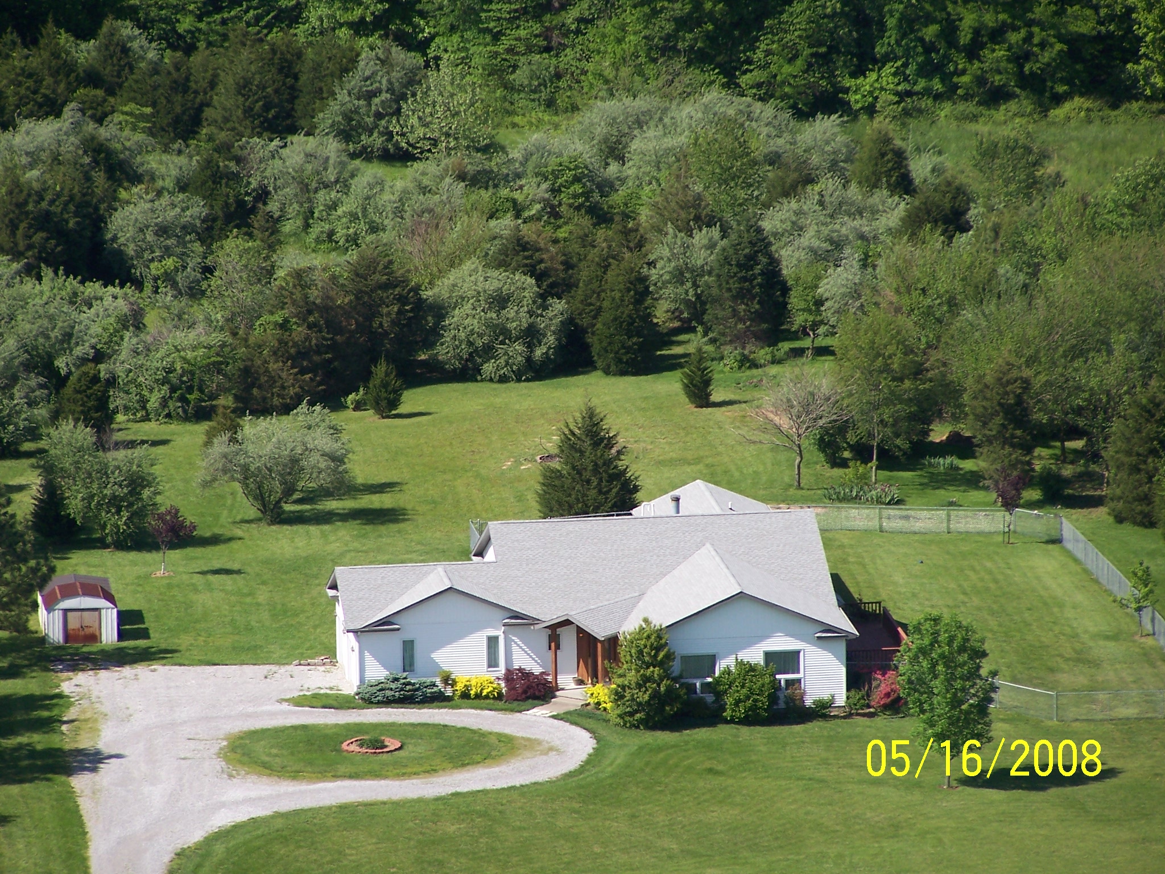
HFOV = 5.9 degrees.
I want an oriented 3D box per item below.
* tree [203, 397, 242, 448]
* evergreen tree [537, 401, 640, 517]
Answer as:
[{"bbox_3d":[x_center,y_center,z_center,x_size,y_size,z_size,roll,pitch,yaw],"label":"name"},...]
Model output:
[{"bbox_3d":[-16.426,-0.498,516.720,1.826,2.676,1.826,-2,12,-7],"label":"tree"},{"bbox_3d":[0.244,1.222,500.520,4.585,5.772,4.585,-2,12,-7],"label":"evergreen tree"}]

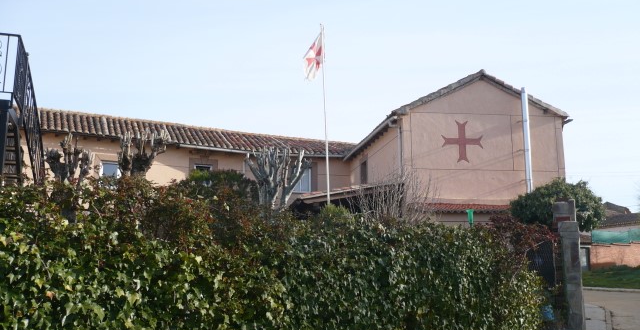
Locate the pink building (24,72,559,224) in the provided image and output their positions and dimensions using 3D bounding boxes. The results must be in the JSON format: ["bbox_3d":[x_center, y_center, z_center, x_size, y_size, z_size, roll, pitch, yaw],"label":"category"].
[{"bbox_3d":[-1.900,1.331,24.314,18.200,7.500,13.000,2,-10,-14],"label":"pink building"}]

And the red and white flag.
[{"bbox_3d":[-0.191,-2.767,16.500,0.520,1.150,0.220,0,-9,0],"label":"red and white flag"}]

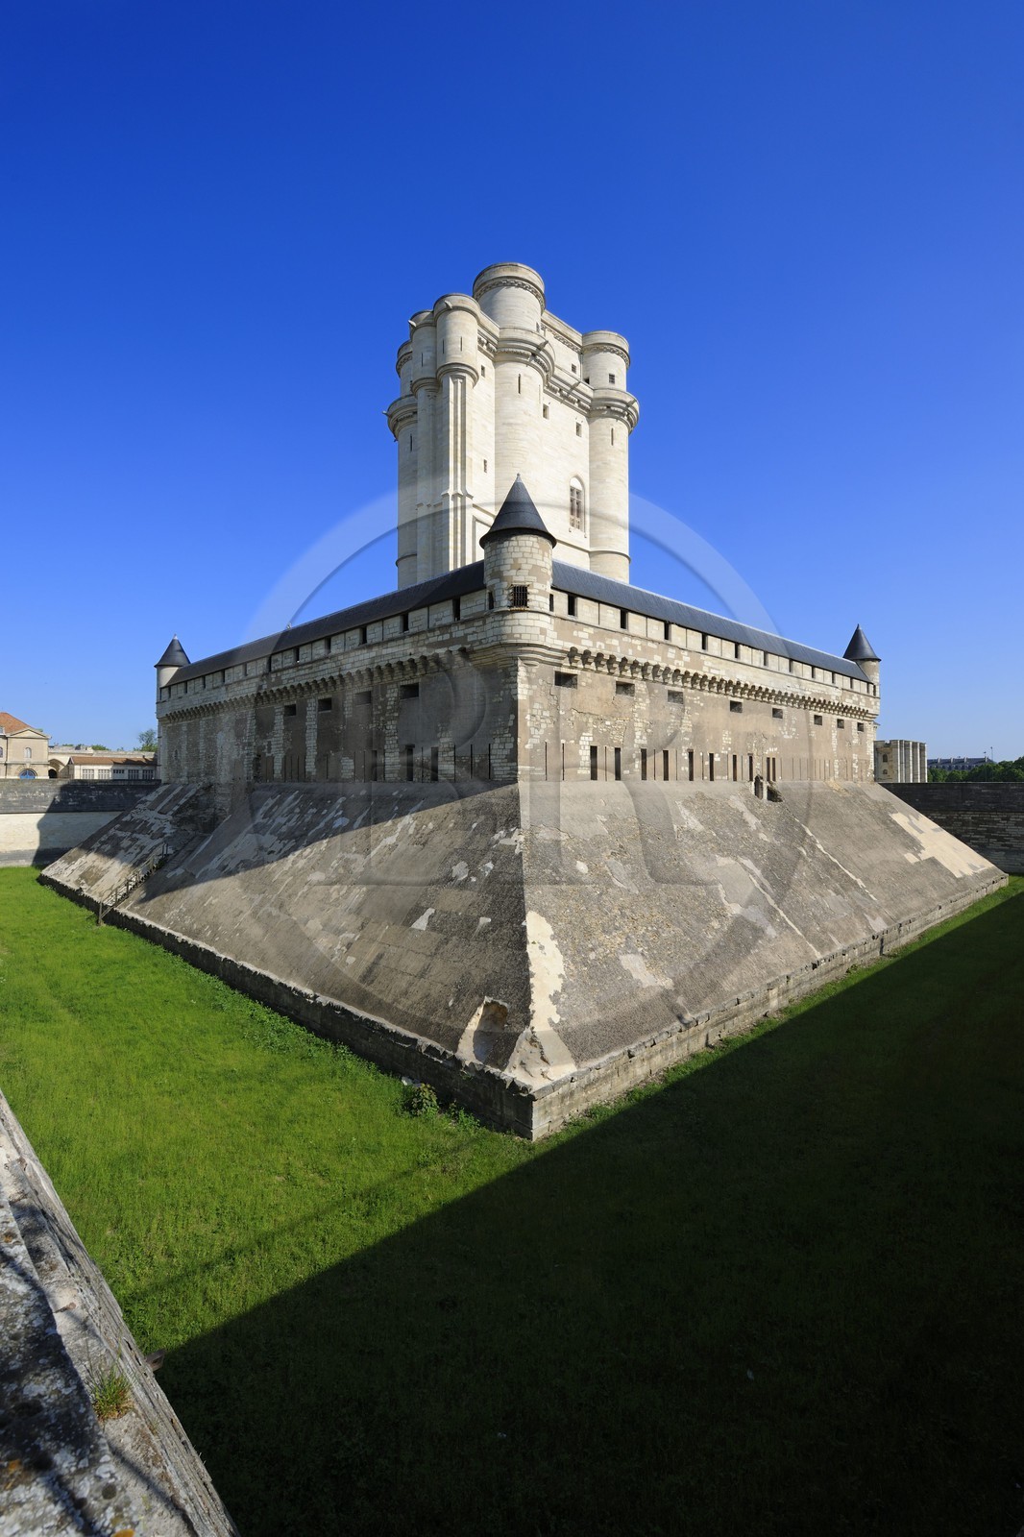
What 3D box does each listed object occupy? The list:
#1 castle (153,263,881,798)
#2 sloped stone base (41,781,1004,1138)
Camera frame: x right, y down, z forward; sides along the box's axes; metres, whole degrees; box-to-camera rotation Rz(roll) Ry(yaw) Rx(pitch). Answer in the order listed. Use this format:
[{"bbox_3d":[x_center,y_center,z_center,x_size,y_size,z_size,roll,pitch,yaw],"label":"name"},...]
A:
[{"bbox_3d":[-0.080,-22.320,69.880,53.800,49.100,55.670,1,-2,-44],"label":"castle"},{"bbox_3d":[0.020,7.150,69.140,71.500,11.130,73.920,1,-2,-44],"label":"sloped stone base"}]

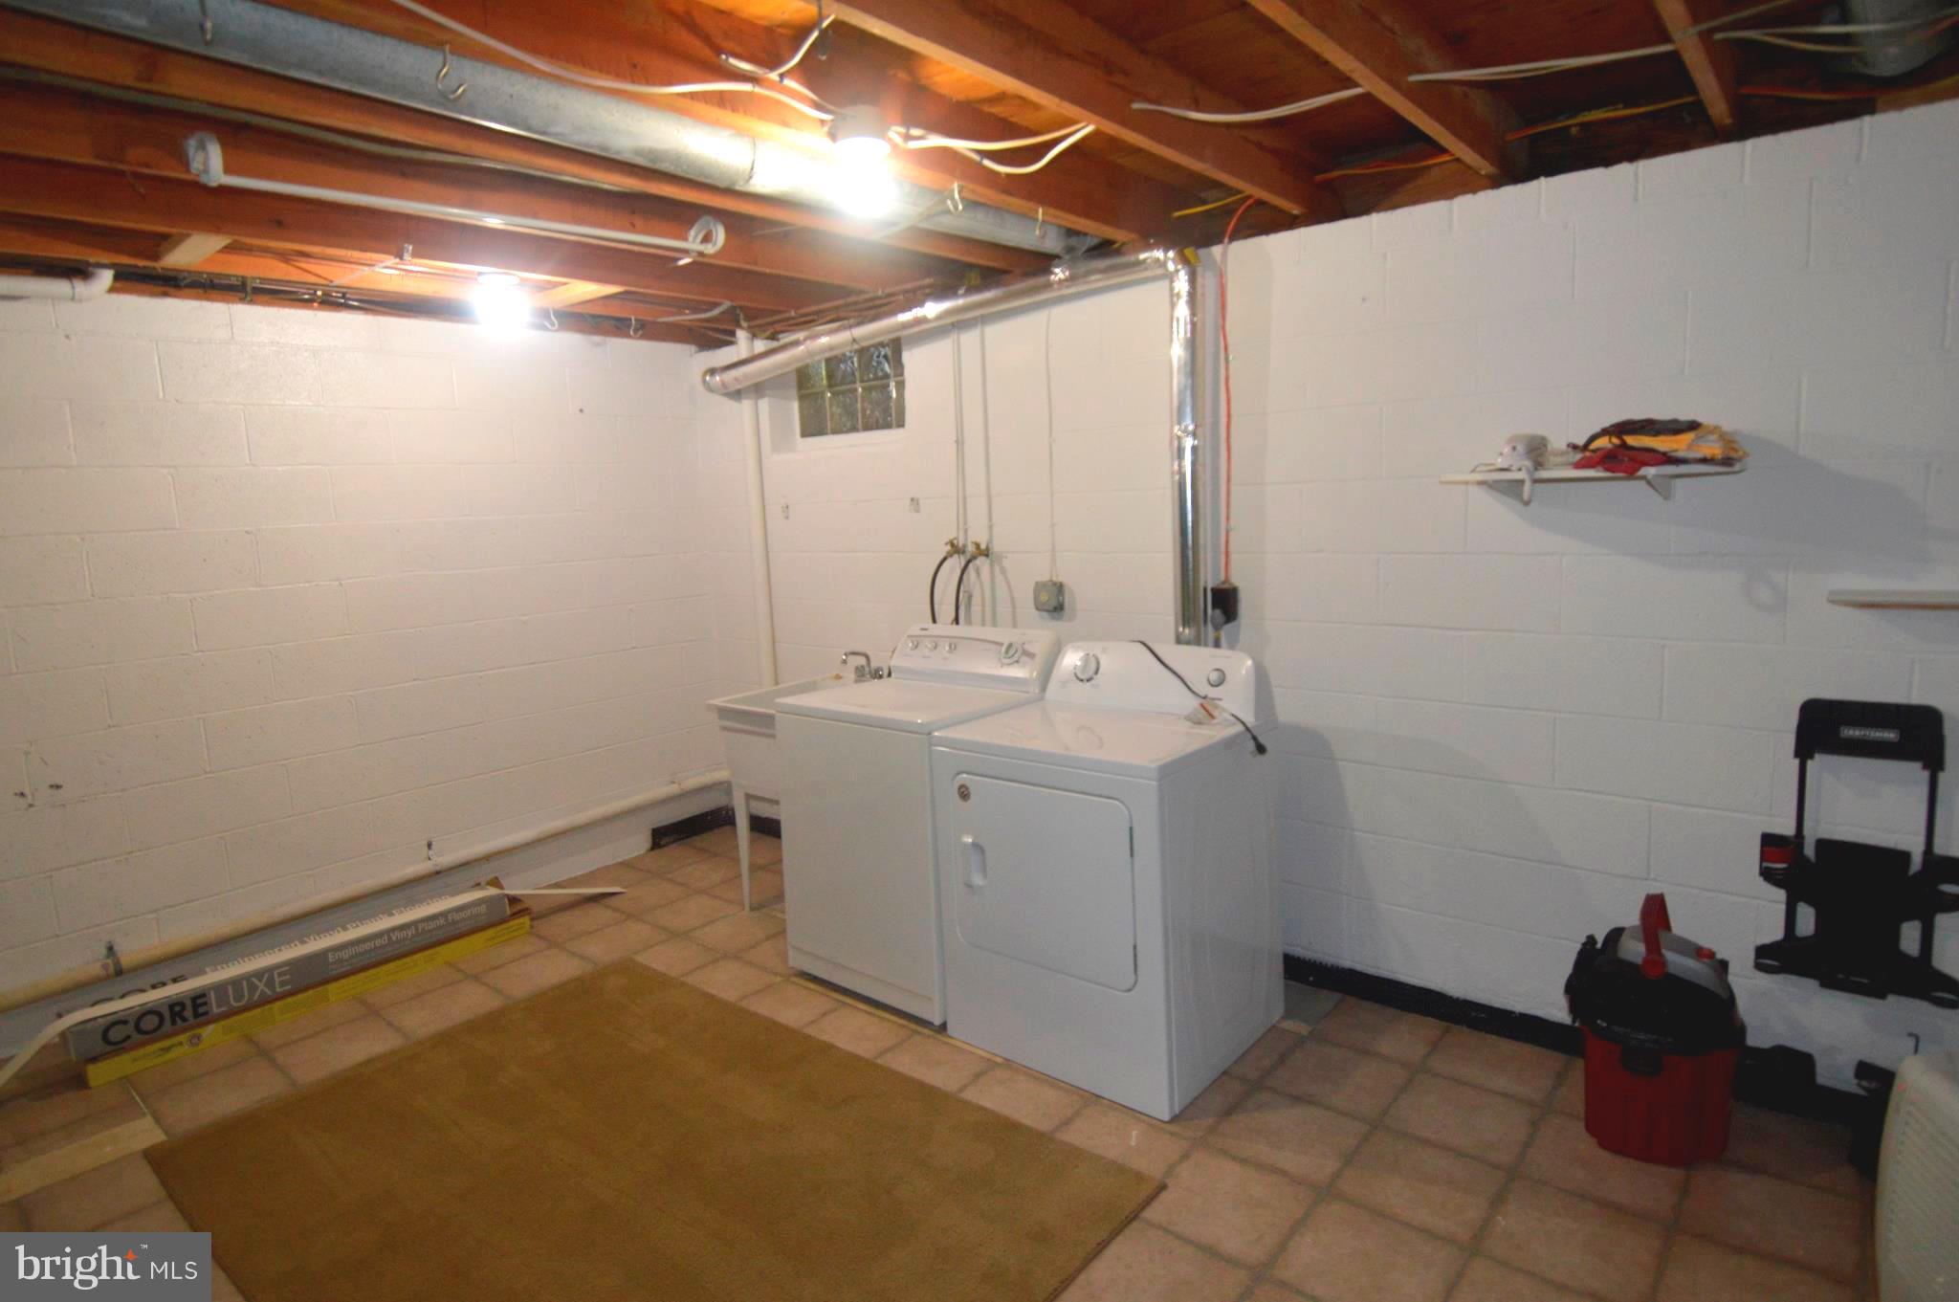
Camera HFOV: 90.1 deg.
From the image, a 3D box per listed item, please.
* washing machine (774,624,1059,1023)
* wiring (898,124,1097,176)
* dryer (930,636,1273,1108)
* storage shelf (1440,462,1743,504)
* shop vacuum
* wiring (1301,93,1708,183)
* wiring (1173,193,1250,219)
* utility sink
[{"bbox_3d":[-0.194,0.508,3.277,0.704,1.122,0.663,5,10,40],"label":"washing machine"},{"bbox_3d":[0.048,-1.140,2.212,0.449,0.102,0.092,1,9,24],"label":"wiring"},{"bbox_3d":[0.363,0.566,2.808,0.724,1.097,0.658,5,10,40],"label":"dryer"},{"bbox_3d":[1.455,-0.393,2.334,0.602,0.087,0.275,5,11,41],"label":"storage shelf"},{"bbox_3d":[1.602,0.866,2.308,0.296,0.551,0.316,-9,11,-41],"label":"shop vacuum"},{"bbox_3d":[1.322,-1.325,2.549,0.908,0.066,0.061,4,10,38],"label":"wiring"},{"bbox_3d":[0.709,-1.376,3.013,0.286,0.051,0.051,4,10,38],"label":"wiring"},{"bbox_3d":[-0.581,0.584,3.826,0.581,0.847,0.643,5,10,40],"label":"utility sink"}]

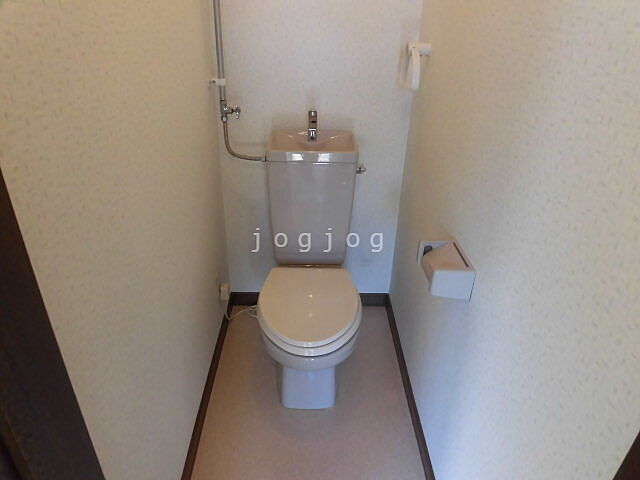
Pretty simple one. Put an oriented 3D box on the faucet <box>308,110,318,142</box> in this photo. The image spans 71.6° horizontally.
[{"bbox_3d":[-0.025,-0.420,1.656,0.033,0.114,0.080,1,29,-2],"label":"faucet"}]

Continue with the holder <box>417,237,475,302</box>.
[{"bbox_3d":[0.317,0.071,1.151,0.100,0.083,0.173,1,29,-2],"label":"holder"}]

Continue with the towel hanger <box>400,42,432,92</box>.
[{"bbox_3d":[0.327,-0.578,1.490,0.074,0.153,0.145,1,29,-2],"label":"towel hanger"}]

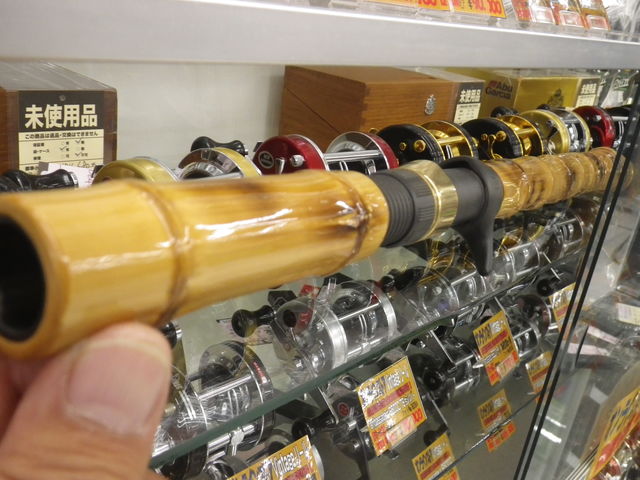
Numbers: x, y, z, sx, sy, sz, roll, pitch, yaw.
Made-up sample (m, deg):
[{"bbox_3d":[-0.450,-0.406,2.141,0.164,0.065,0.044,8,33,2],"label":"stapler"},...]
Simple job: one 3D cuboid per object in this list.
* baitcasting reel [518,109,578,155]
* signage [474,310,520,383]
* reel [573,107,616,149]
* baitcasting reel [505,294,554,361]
[{"bbox_3d":[0.184,-0.075,0.505,0.058,0.058,0.077,26,28,37],"label":"baitcasting reel"},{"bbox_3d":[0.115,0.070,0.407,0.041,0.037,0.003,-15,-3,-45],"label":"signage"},{"bbox_3d":[0.260,-0.097,0.596,0.058,0.058,0.080,26,28,37],"label":"reel"},{"bbox_3d":[0.220,0.089,0.658,0.056,0.056,0.076,26,28,37],"label":"baitcasting reel"}]

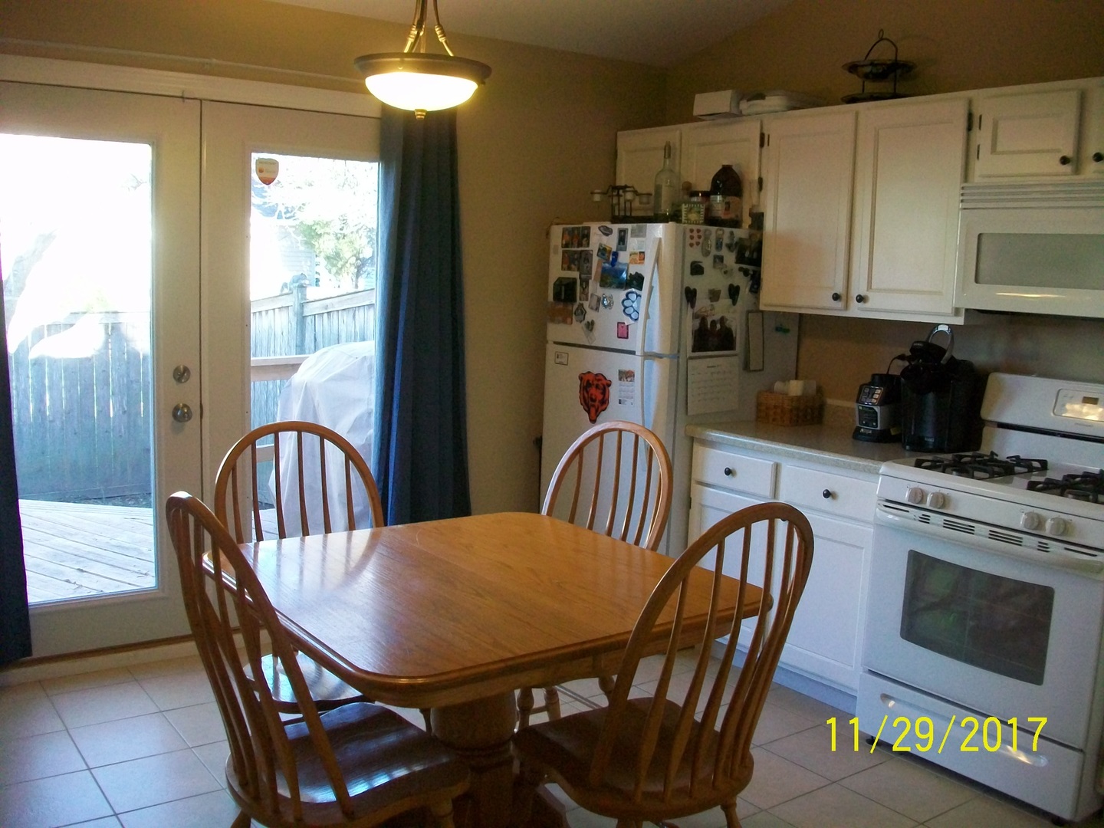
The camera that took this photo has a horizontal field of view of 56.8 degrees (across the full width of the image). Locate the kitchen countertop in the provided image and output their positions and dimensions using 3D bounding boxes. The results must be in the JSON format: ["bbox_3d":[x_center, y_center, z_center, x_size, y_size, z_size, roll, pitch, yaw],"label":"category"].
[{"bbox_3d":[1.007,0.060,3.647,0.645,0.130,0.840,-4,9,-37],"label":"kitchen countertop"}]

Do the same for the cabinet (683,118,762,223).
[{"bbox_3d":[0.778,-0.972,4.141,0.320,0.385,0.440,-4,9,-37],"label":"cabinet"}]

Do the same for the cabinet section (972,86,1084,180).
[{"bbox_3d":[1.580,-0.868,3.247,0.300,0.262,0.345,-4,10,-37],"label":"cabinet section"}]

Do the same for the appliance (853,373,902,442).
[{"bbox_3d":[1.210,-0.026,3.673,0.185,0.240,0.155,-4,10,-40],"label":"appliance"}]

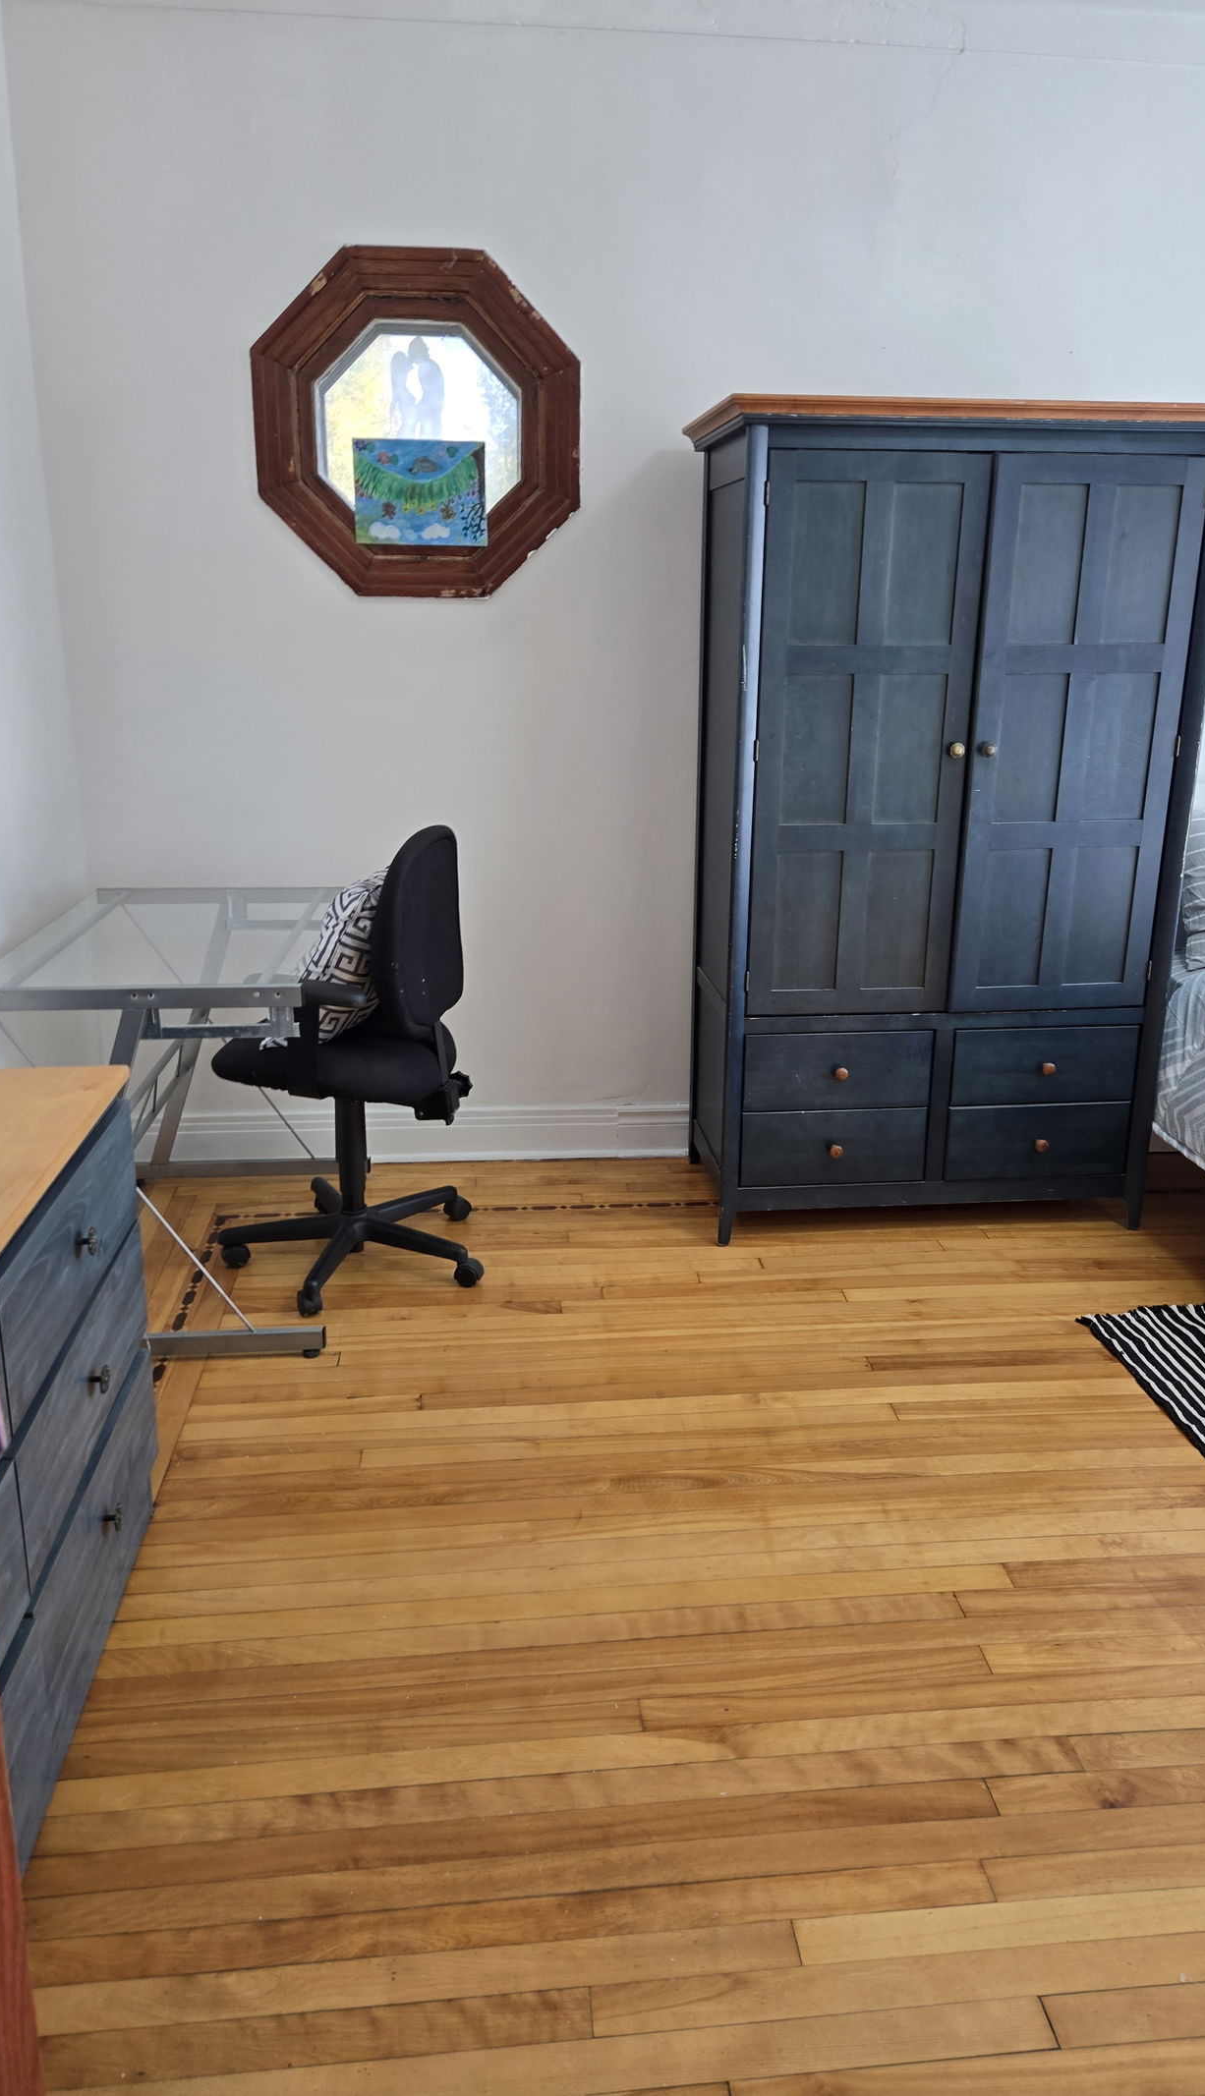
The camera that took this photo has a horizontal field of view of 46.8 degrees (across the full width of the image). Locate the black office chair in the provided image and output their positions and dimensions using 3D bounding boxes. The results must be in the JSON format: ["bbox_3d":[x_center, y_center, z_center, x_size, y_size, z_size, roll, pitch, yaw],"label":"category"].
[{"bbox_3d":[-0.527,0.003,2.992,0.612,0.968,0.599,4,17,11],"label":"black office chair"}]

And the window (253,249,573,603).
[{"bbox_3d":[-0.421,-1.426,3.210,0.742,0.736,0.100,-1,17,-6],"label":"window"}]

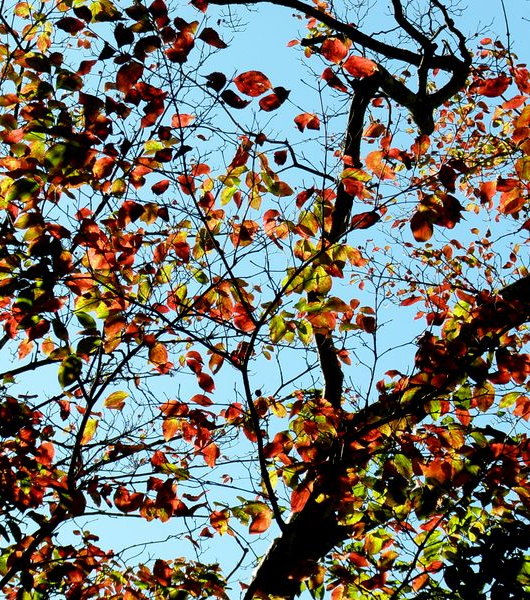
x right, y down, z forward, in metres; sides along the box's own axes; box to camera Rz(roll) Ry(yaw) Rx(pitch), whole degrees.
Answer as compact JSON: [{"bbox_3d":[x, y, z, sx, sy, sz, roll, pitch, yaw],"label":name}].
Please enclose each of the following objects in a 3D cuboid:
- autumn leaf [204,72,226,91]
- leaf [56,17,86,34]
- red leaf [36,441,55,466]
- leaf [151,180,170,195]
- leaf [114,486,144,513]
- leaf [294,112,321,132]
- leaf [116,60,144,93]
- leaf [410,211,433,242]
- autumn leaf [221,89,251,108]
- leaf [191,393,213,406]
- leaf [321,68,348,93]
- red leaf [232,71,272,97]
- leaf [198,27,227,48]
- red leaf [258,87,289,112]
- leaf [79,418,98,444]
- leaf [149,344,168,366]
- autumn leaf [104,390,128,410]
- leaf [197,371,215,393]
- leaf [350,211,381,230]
[{"bbox_3d":[-0.128,-0.565,5.972,0.049,0.049,0.030,10,5,-2],"label":"autumn leaf"},{"bbox_3d":[-0.522,-0.736,6.200,0.085,0.025,0.045,-1,-70,-5],"label":"leaf"},{"bbox_3d":[-0.604,0.422,6.357,0.053,0.069,0.030,20,-5,-4],"label":"red leaf"},{"bbox_3d":[-0.293,-0.316,6.486,0.053,0.034,0.025,-32,4,-1],"label":"leaf"},{"bbox_3d":[-0.354,0.518,6.000,0.085,0.068,0.025,5,9,-4],"label":"leaf"},{"bbox_3d":[0.121,-0.505,6.600,0.080,0.045,0.030,0,-33,0],"label":"leaf"},{"bbox_3d":[-0.350,-0.574,5.962,0.065,0.091,0.030,30,3,-6],"label":"leaf"},{"bbox_3d":[0.394,-0.184,5.800,0.058,0.076,0.030,0,-33,0],"label":"leaf"},{"bbox_3d":[-0.079,-0.521,5.977,0.083,0.039,0.030,33,4,-3],"label":"autumn leaf"},{"bbox_3d":[-0.168,0.267,6.200,0.065,0.025,0.037,12,-79,-4],"label":"leaf"},{"bbox_3d":[0.179,-0.567,5.970,0.086,0.030,0.036,45,-85,-3],"label":"leaf"},{"bbox_3d":[-0.030,-0.534,5.700,0.096,0.057,0.030,0,-33,0],"label":"red leaf"},{"bbox_3d":[-0.141,-0.702,6.200,0.081,0.044,0.030,0,-33,0],"label":"leaf"},{"bbox_3d":[0.022,-0.520,6.000,0.098,0.025,0.052,-28,-74,9],"label":"red leaf"},{"bbox_3d":[-0.538,0.398,7.000,0.061,0.074,0.030,0,-33,0],"label":"leaf"},{"bbox_3d":[-0.294,0.151,6.391,0.050,0.067,0.030,-5,-1,-3],"label":"leaf"},{"bbox_3d":[-0.413,0.278,6.381,0.069,0.047,0.030,-25,-1,-4],"label":"autumn leaf"},{"bbox_3d":[-0.157,0.219,6.200,0.042,0.025,0.070,-35,-79,6],"label":"leaf"},{"bbox_3d":[0.283,-0.225,6.500,0.079,0.037,0.030,0,-33,0],"label":"leaf"}]

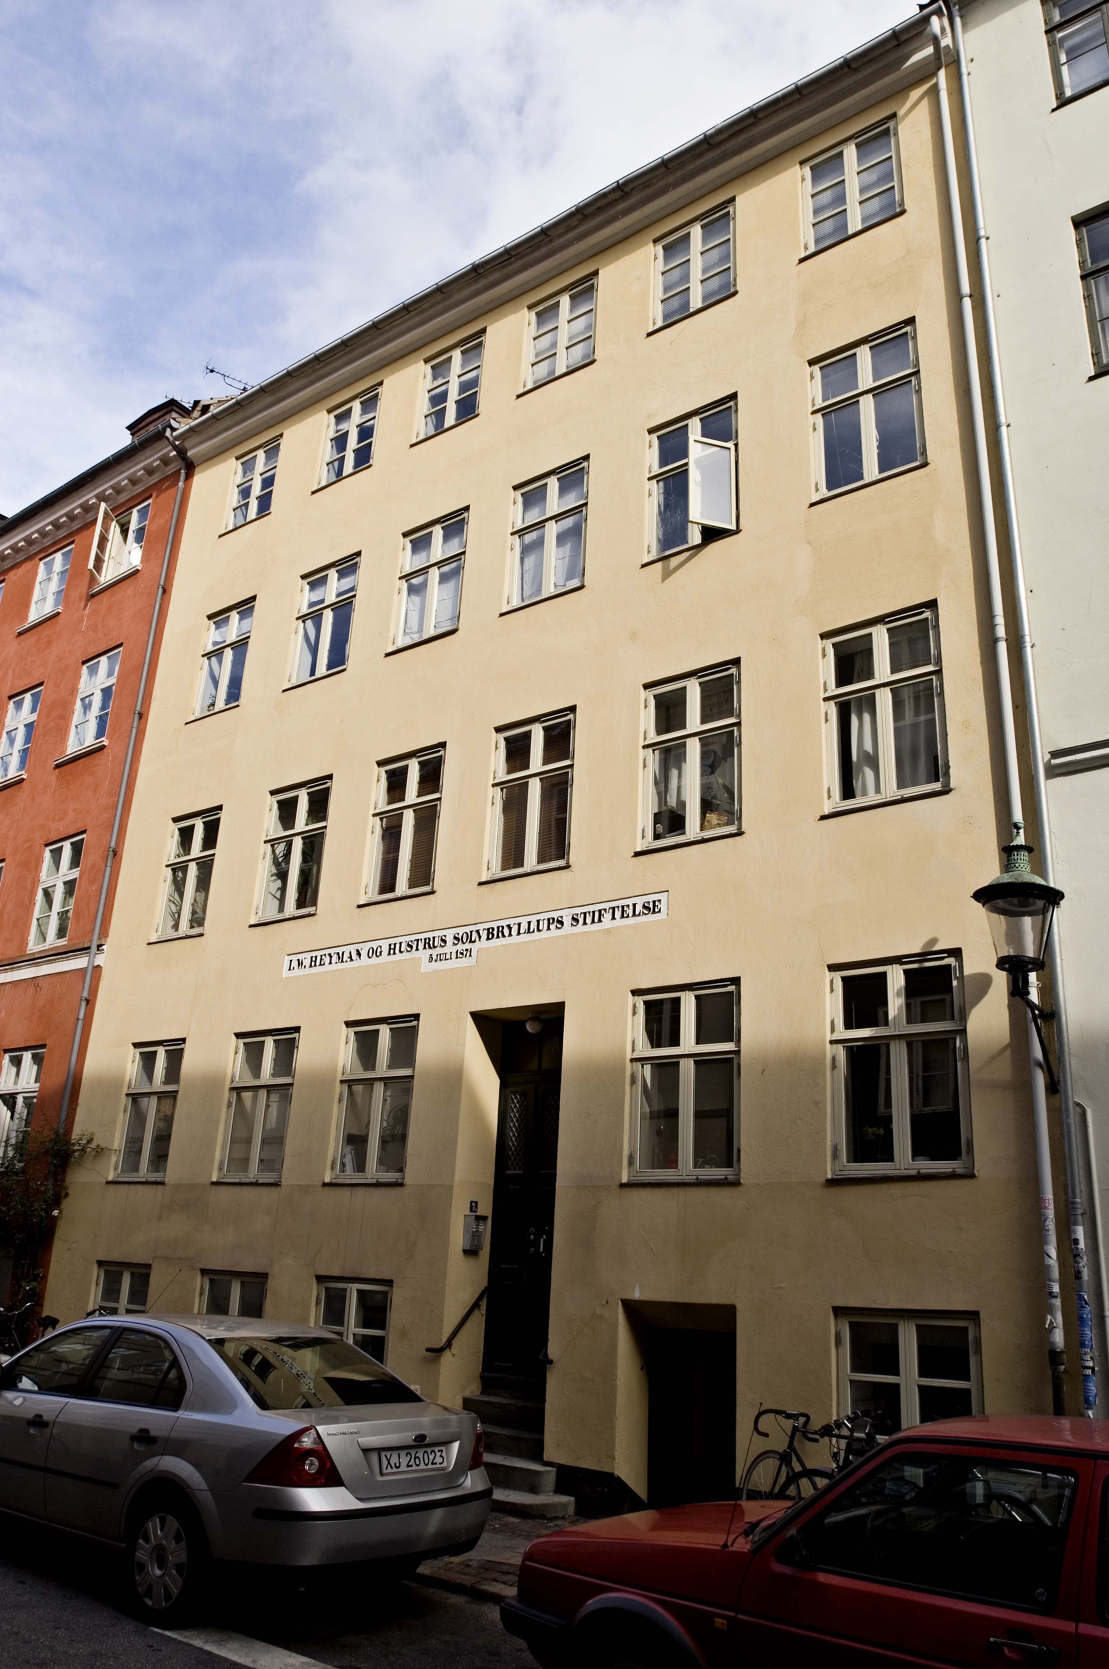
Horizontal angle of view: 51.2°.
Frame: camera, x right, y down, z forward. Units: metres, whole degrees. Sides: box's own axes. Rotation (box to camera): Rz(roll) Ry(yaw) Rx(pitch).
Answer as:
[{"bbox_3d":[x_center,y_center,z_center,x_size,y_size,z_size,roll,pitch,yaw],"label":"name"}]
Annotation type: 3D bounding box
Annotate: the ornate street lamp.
[{"bbox_3d":[3.102,0.782,7.570,0.570,1.630,1.085,-12,-25,34],"label":"ornate street lamp"}]

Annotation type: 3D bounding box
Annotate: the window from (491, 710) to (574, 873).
[{"bbox_3d":[-0.191,-0.410,12.001,1.027,1.686,0.130,-12,-26,33],"label":"window"}]

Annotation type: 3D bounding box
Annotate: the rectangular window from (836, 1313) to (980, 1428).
[{"bbox_3d":[2.483,3.806,8.082,1.021,0.834,0.130,-12,-26,33],"label":"rectangular window"}]

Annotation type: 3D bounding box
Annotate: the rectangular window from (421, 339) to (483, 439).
[{"bbox_3d":[-1.276,-5.787,15.114,1.000,1.279,0.120,-12,-26,33],"label":"rectangular window"}]

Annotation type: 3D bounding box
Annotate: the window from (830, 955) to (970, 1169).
[{"bbox_3d":[2.640,1.777,8.812,1.033,1.636,0.120,-12,-26,33],"label":"window"}]

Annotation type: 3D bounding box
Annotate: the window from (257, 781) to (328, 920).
[{"bbox_3d":[-3.047,0.216,13.846,1.003,1.667,0.120,-12,-26,33],"label":"window"}]

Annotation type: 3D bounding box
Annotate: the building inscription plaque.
[{"bbox_3d":[-0.996,1.104,11.321,4.844,0.405,0.050,-12,-25,34],"label":"building inscription plaque"}]

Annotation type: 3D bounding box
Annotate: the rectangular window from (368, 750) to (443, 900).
[{"bbox_3d":[-1.605,-0.088,12.946,1.003,1.668,0.130,-12,-26,33],"label":"rectangular window"}]

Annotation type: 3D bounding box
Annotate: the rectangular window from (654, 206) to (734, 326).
[{"bbox_3d":[1.630,-6.403,13.159,1.048,1.313,0.120,-12,-26,33],"label":"rectangular window"}]

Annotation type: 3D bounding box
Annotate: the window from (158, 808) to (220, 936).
[{"bbox_3d":[-4.670,0.521,15.034,0.973,1.645,0.130,-12,-26,33],"label":"window"}]

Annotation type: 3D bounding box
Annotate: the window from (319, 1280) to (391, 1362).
[{"bbox_3d":[-1.840,4.545,10.667,1.010,0.838,0.150,-12,-25,34],"label":"window"}]

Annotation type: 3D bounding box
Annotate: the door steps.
[{"bbox_3d":[-0.527,4.998,9.362,1.713,0.665,1.040,-12,-25,34],"label":"door steps"}]

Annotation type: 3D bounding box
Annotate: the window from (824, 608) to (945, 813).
[{"bbox_3d":[2.831,-1.066,9.966,1.041,1.705,0.130,-12,-26,33],"label":"window"}]

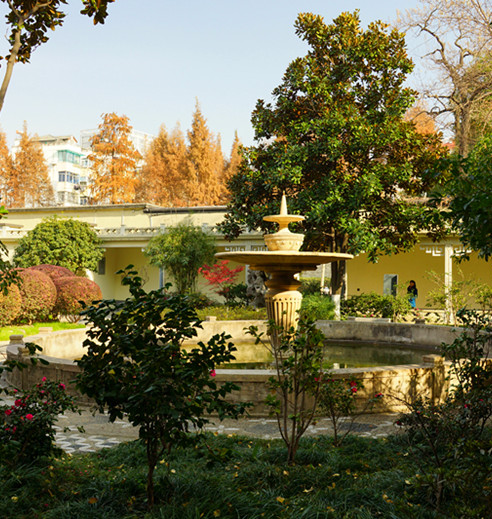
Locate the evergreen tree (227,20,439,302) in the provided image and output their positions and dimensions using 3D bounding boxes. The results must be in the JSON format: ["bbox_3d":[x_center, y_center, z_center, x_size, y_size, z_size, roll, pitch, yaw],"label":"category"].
[{"bbox_3d":[2.953,-2.915,21.436,7.200,10.410,7.000,0,-1,0],"label":"evergreen tree"}]

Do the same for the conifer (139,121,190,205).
[{"bbox_3d":[-7.455,-4.463,58.151,4.800,15.530,4.800,0,-2,0],"label":"conifer"}]

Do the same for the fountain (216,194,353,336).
[{"bbox_3d":[0.791,0.399,13.344,2.790,3.470,2.790,0,-1,0],"label":"fountain"}]

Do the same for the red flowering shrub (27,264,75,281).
[{"bbox_3d":[-7.894,1.290,25.965,2.240,2.180,2.160,0,-1,0],"label":"red flowering shrub"}]

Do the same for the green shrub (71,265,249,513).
[{"bbox_3d":[-0.611,0.932,4.725,1.250,1.730,1.200,0,-2,0],"label":"green shrub"}]

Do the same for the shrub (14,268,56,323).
[{"bbox_3d":[-7.064,1.191,21.775,1.500,1.780,1.500,0,-2,0],"label":"shrub"}]

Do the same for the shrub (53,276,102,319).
[{"bbox_3d":[-6.272,1.457,24.180,1.830,1.760,1.830,0,-1,0],"label":"shrub"}]

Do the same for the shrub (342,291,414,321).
[{"bbox_3d":[4.474,1.650,22.062,2.300,1.060,1.400,0,-2,4],"label":"shrub"}]

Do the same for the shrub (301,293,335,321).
[{"bbox_3d":[2.205,1.660,20.614,1.300,1.220,1.250,0,-1,0],"label":"shrub"}]

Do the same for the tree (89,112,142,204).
[{"bbox_3d":[-11.679,-4.979,58.135,5.000,16.290,5.000,0,-1,0],"label":"tree"}]

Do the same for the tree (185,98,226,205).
[{"bbox_3d":[-3.616,-5.445,58.179,4.300,17.500,4.300,0,-2,0],"label":"tree"}]

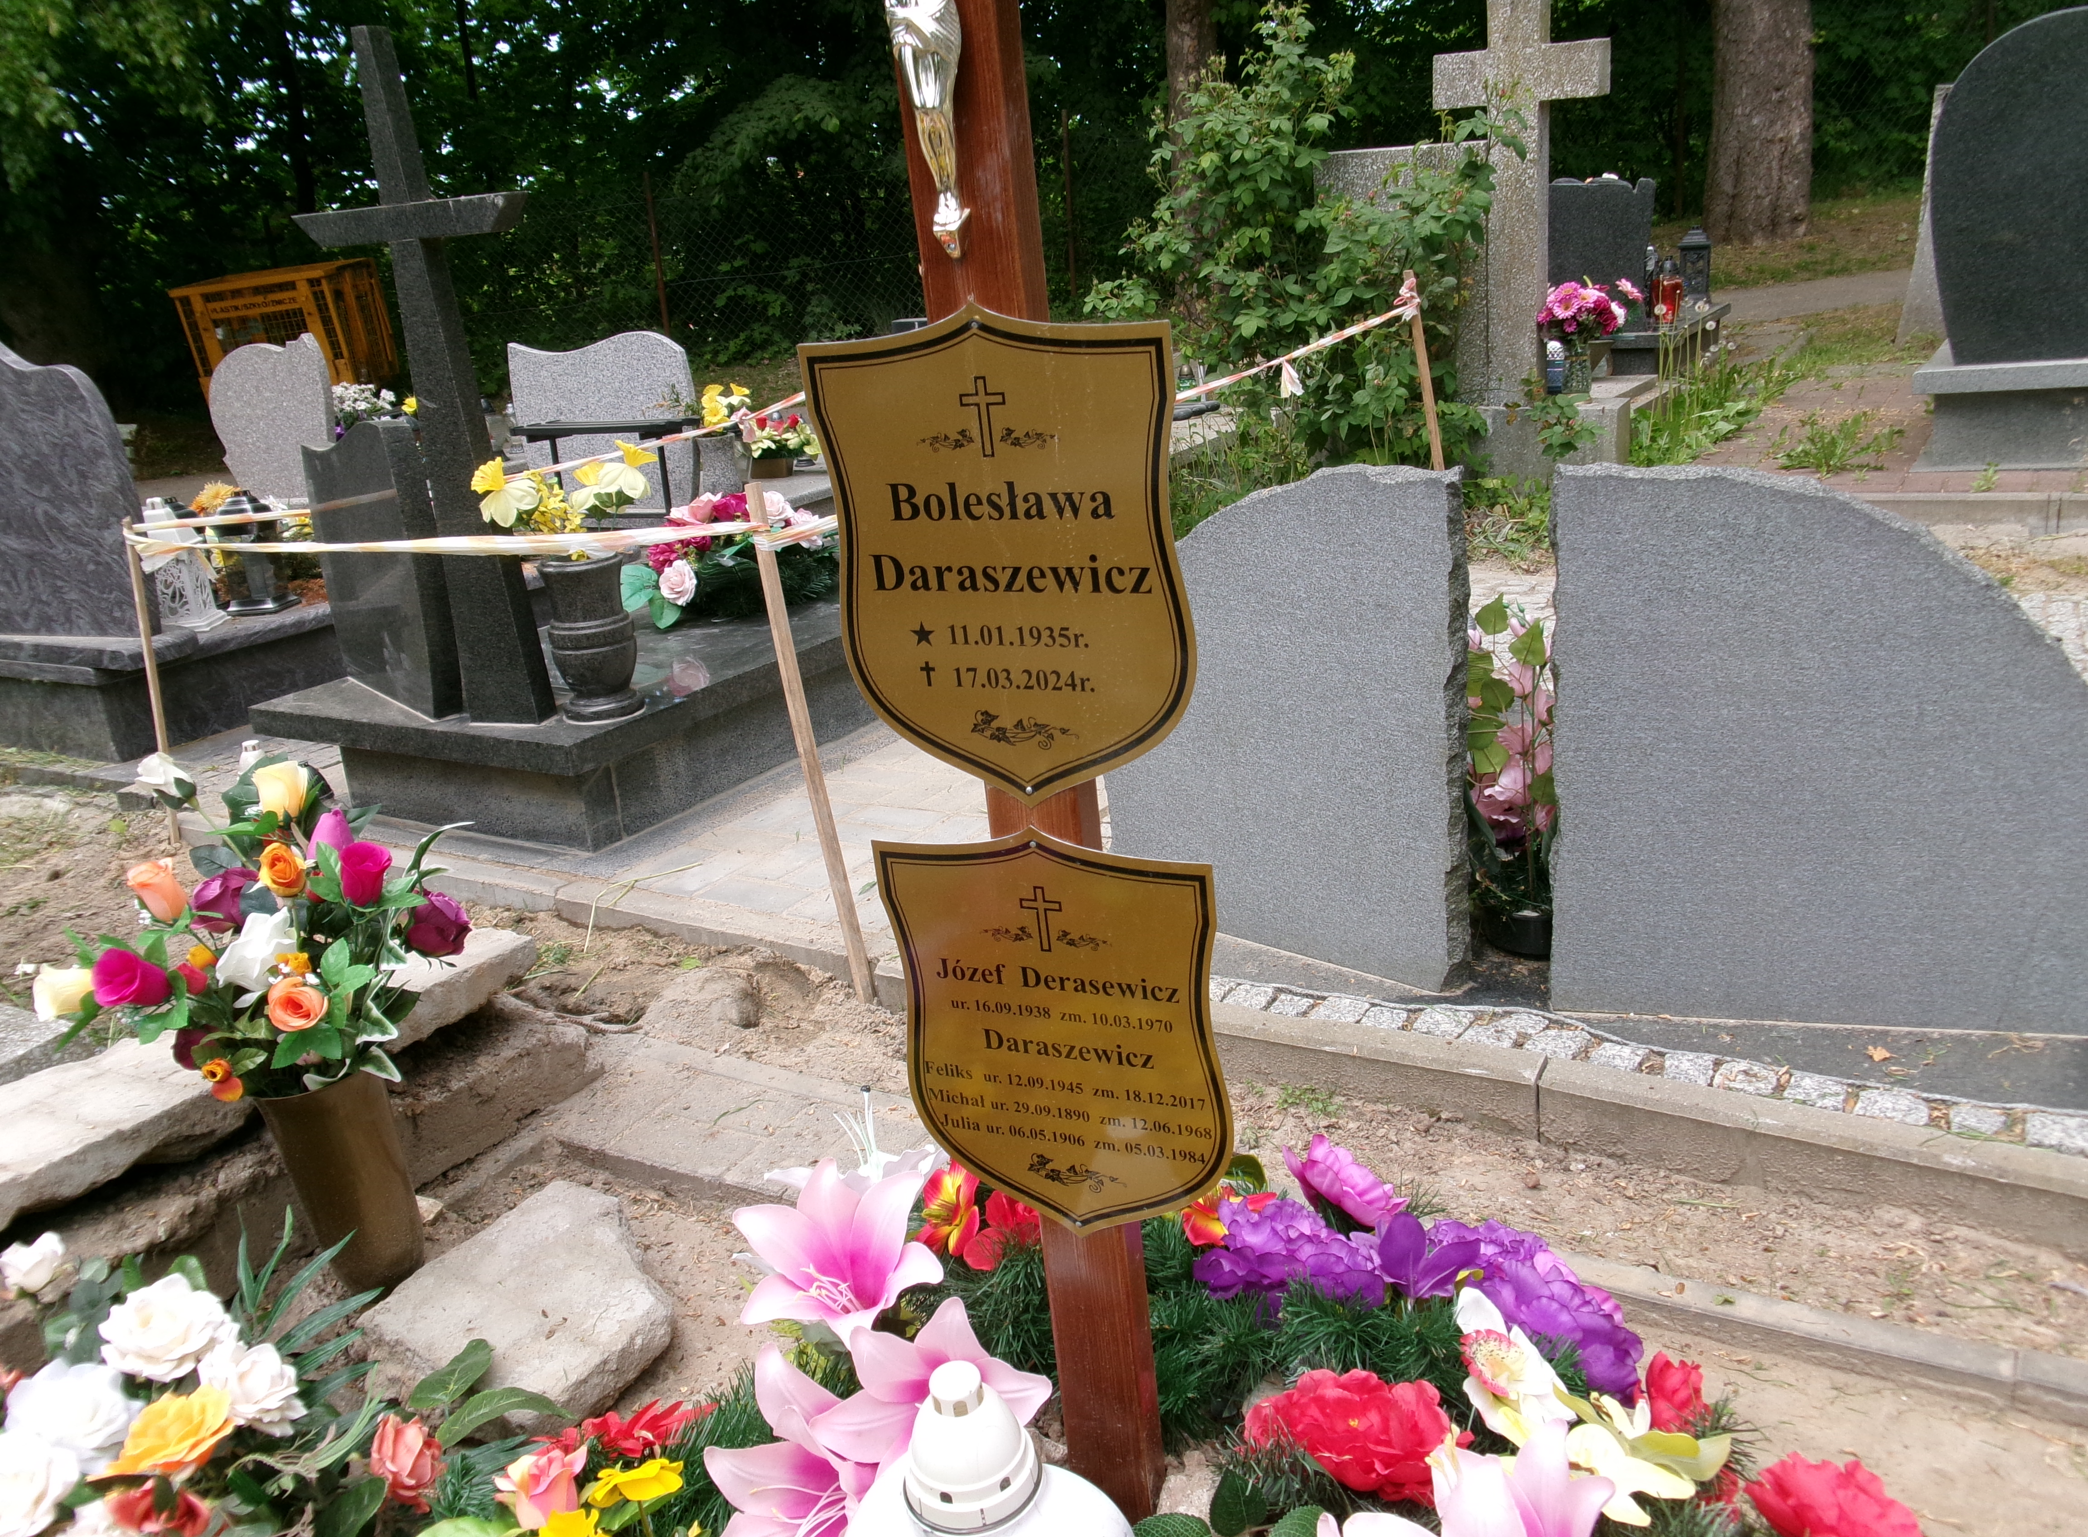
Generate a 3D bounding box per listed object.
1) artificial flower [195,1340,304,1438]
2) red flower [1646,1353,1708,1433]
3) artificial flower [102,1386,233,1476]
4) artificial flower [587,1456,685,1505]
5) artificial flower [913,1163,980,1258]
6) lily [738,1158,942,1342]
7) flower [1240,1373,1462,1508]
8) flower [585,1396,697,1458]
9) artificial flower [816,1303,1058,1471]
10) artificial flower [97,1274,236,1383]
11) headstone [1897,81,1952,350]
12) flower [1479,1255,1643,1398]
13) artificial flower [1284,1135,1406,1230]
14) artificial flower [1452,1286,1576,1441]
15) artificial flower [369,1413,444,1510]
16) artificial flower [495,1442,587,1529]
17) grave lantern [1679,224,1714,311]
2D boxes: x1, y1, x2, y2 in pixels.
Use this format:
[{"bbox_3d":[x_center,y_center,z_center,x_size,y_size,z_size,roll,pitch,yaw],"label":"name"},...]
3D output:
[{"bbox_3d":[-0.610,0.475,1.300,0.078,0.056,0.070,-19,23,-36],"label":"artificial flower"},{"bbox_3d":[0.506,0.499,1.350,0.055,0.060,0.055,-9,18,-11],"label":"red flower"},{"bbox_3d":[-0.643,0.485,1.240,0.088,0.048,0.068,-29,28,-26],"label":"artificial flower"},{"bbox_3d":[-0.300,0.522,1.240,0.066,0.028,0.048,-11,19,-18],"label":"artificial flower"},{"bbox_3d":[-0.089,0.402,1.540,0.070,0.085,0.050,1,4,19],"label":"artificial flower"},{"bbox_3d":[-0.169,0.398,1.410,0.170,0.145,0.100,-7,-7,-4],"label":"lily"},{"bbox_3d":[0.230,0.495,1.250,0.155,0.080,0.115,-2,18,10],"label":"flower"},{"bbox_3d":[-0.312,0.510,1.310,0.085,0.036,0.065,-11,19,-17],"label":"flower"},{"bbox_3d":[-0.083,0.467,1.270,0.170,0.115,0.125,-7,18,-6],"label":"artificial flower"},{"bbox_3d":[-0.686,0.437,1.320,0.100,0.075,0.090,-16,21,-31],"label":"artificial flower"},{"bbox_3d":[4.366,-2.558,7.800,0.750,1.150,0.130,6,21,31],"label":"headstone"},{"bbox_3d":[0.422,0.456,1.380,0.125,0.100,0.110,-10,18,-15],"label":"flower"},{"bbox_3d":[0.287,0.395,1.620,0.120,0.060,0.090,25,21,0],"label":"artificial flower"},{"bbox_3d":[0.362,0.458,1.300,0.085,0.105,0.070,8,22,36],"label":"artificial flower"},{"bbox_3d":[-0.476,0.516,1.260,0.054,0.056,0.054,-14,20,-25],"label":"artificial flower"},{"bbox_3d":[-0.357,0.509,1.200,0.062,0.058,0.055,-12,19,-21],"label":"artificial flower"},{"bbox_3d":[3.015,-2.312,7.800,0.145,0.380,0.145,1,19,18],"label":"grave lantern"}]

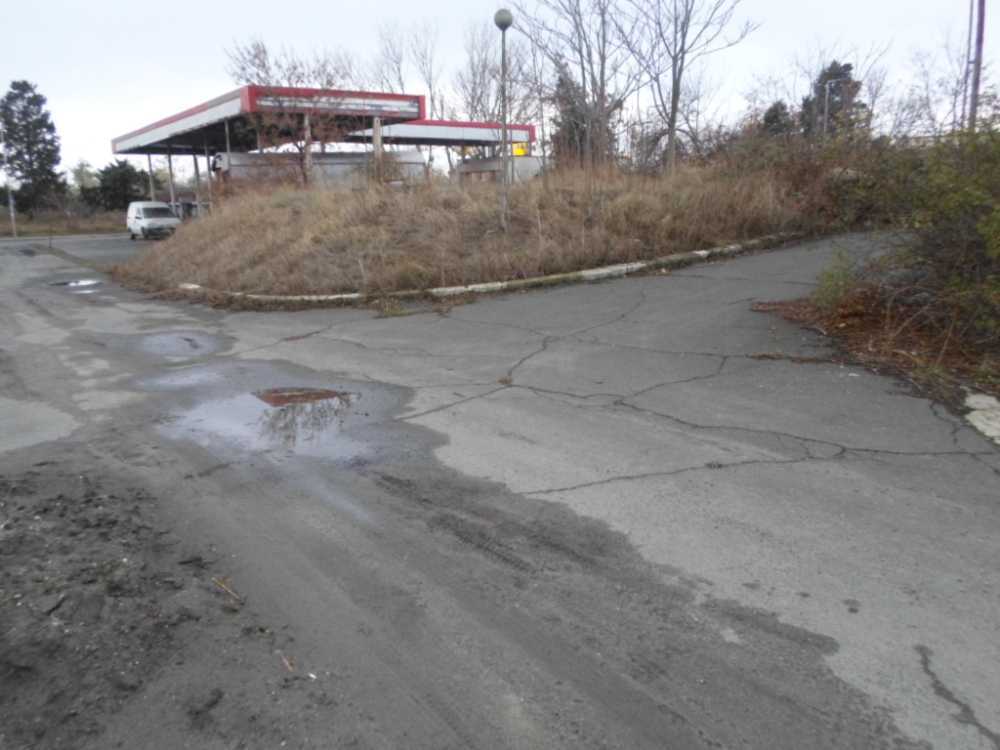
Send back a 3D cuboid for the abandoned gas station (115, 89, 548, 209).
[{"bbox_3d":[-9.084,-11.003,40.896,18.430,5.670,26.799,-10,16,-33],"label":"abandoned gas station"}]

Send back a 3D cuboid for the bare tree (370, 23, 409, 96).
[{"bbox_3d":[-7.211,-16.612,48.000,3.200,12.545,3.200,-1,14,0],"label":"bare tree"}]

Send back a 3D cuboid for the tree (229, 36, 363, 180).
[{"bbox_3d":[-6.058,-7.779,21.500,3.800,4.194,3.500,-4,14,-14],"label":"tree"}]

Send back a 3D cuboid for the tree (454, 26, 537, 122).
[{"bbox_3d":[-0.233,-16.647,48.000,5.300,12.481,5.000,-1,14,0],"label":"tree"}]

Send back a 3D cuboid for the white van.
[{"bbox_3d":[-17.782,-7.998,37.200,1.740,1.870,4.250,-10,16,-33],"label":"white van"}]

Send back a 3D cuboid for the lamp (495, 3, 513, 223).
[{"bbox_3d":[0.094,-5.863,17.000,0.430,5.024,0.430,-1,14,0],"label":"lamp"}]

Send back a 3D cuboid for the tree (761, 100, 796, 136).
[{"bbox_3d":[18.510,-15.244,48.000,2.900,5.778,2.900,4,14,20],"label":"tree"}]

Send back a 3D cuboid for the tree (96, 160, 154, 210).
[{"bbox_3d":[-31.030,-15.643,60.000,4.300,4.181,4.200,-7,15,-26],"label":"tree"}]

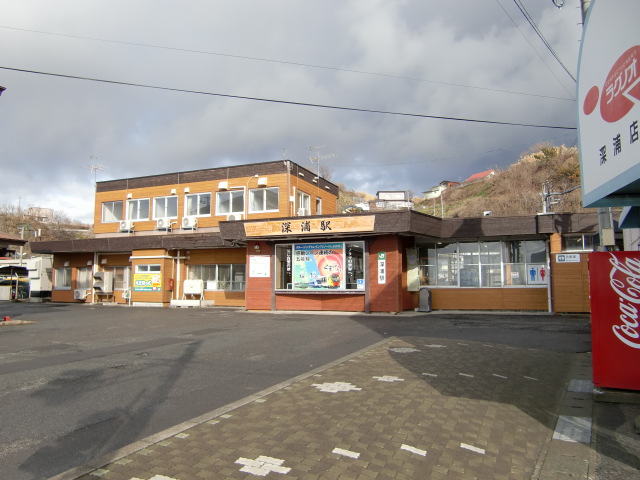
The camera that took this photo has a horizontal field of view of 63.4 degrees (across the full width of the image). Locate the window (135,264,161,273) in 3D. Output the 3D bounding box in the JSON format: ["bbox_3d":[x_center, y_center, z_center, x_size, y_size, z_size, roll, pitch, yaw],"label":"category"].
[{"bbox_3d":[-8.622,1.473,26.040,1.686,0.447,0.100,-2,-6,24],"label":"window"}]

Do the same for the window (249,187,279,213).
[{"bbox_3d":[-2.645,-1.864,24.614,1.676,1.187,0.100,-2,-6,24],"label":"window"}]

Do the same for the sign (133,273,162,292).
[{"bbox_3d":[-8.598,2.132,25.923,1.815,0.888,0.040,-2,-6,24],"label":"sign"}]

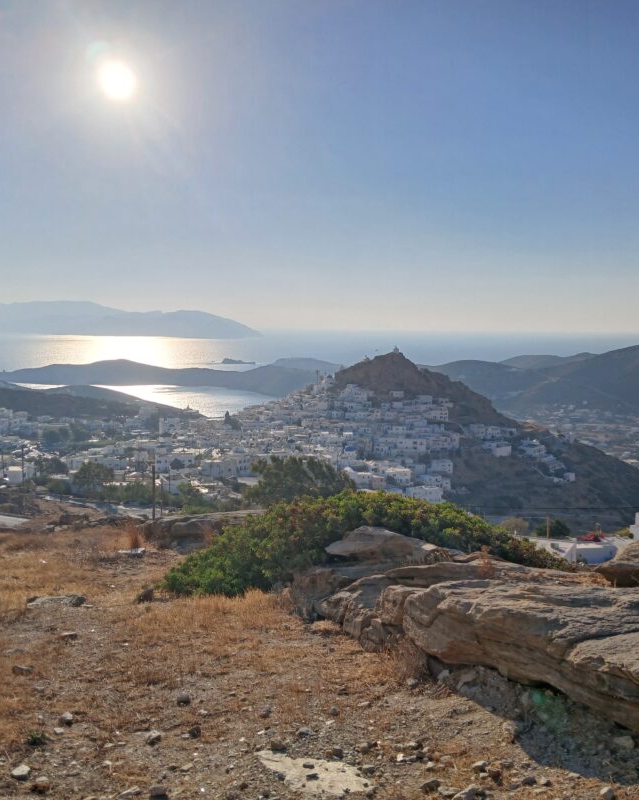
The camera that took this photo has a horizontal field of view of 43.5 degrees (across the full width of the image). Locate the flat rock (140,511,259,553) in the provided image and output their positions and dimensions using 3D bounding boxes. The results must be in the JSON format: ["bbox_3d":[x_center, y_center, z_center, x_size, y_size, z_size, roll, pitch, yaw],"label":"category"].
[{"bbox_3d":[-1.782,1.954,12.000,1.750,0.500,1.200,0,5,-5],"label":"flat rock"}]

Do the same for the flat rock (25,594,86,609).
[{"bbox_3d":[-2.142,1.635,6.500,0.440,0.075,0.230,0,5,-3],"label":"flat rock"}]

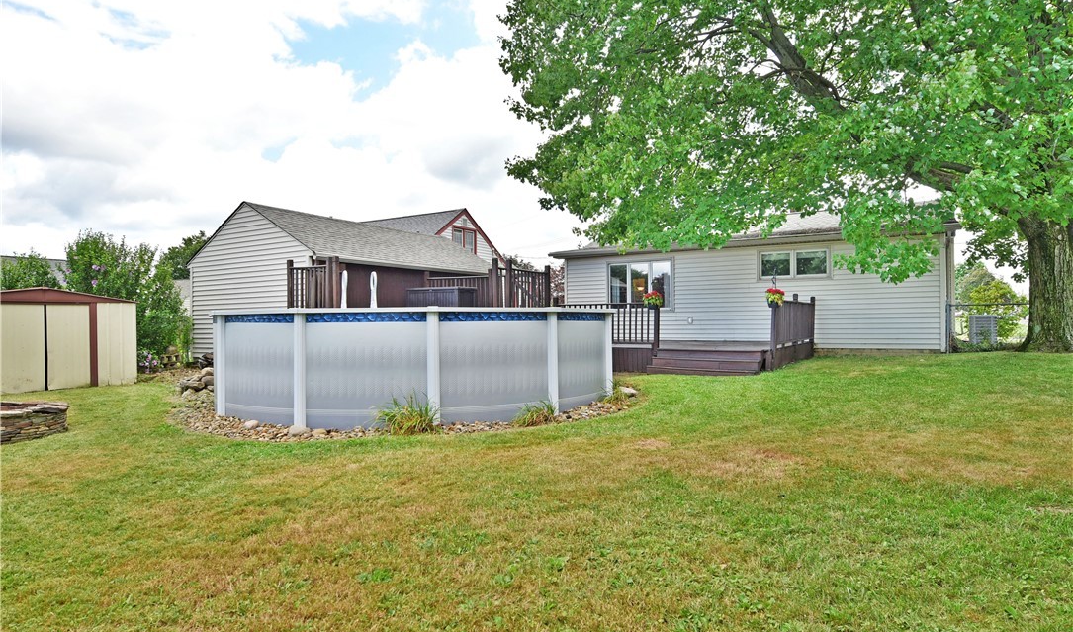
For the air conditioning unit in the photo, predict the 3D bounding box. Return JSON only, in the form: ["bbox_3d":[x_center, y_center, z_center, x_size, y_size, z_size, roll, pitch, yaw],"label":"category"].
[{"bbox_3d":[12.357,0.410,17.300,0.600,0.880,0.600,-1,-1,33],"label":"air conditioning unit"}]

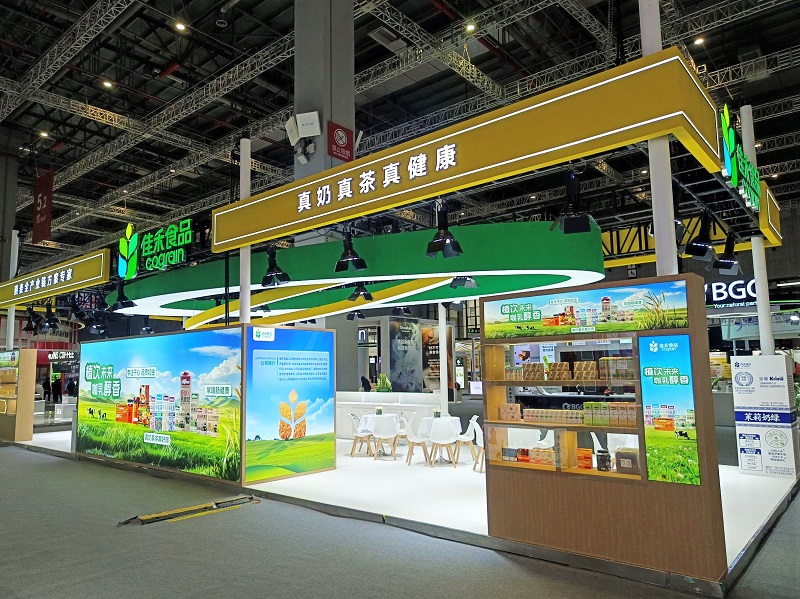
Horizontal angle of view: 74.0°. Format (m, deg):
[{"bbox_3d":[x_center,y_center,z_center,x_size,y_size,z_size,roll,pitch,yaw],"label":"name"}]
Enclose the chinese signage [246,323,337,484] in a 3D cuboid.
[{"bbox_3d":[-1.674,1.578,8.280,0.082,2.276,1.679,-8,-10,43],"label":"chinese signage"}]

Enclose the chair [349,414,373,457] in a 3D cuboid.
[{"bbox_3d":[-0.716,2.680,10.589,0.490,0.820,0.470,-3,-8,11],"label":"chair"}]

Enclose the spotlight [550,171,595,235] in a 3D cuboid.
[{"bbox_3d":[1.682,-0.931,5.150,0.410,0.540,0.380,-3,-8,18],"label":"spotlight"}]

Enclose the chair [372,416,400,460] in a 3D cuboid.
[{"bbox_3d":[-0.276,2.572,10.035,0.480,0.820,0.520,-1,-7,0],"label":"chair"}]

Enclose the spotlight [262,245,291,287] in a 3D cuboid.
[{"bbox_3d":[-1.887,-0.517,8.085,0.391,0.587,0.391,-6,-9,36],"label":"spotlight"}]

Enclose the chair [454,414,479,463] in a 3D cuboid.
[{"bbox_3d":[1.126,2.387,9.138,0.490,0.790,0.470,-2,-7,8],"label":"chair"}]

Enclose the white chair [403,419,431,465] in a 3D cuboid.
[{"bbox_3d":[0.281,2.392,9.055,0.490,0.790,0.470,0,-7,-10],"label":"white chair"}]

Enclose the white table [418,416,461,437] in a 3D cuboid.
[{"bbox_3d":[0.715,2.439,9.277,0.730,0.735,0.730,-1,-7,0],"label":"white table"}]

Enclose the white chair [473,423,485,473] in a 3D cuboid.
[{"bbox_3d":[1.458,2.402,8.749,0.490,0.820,0.470,1,-8,-13],"label":"white chair"}]

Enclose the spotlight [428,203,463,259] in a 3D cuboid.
[{"bbox_3d":[0.525,-0.802,6.262,0.391,0.587,0.391,-6,-9,36],"label":"spotlight"}]

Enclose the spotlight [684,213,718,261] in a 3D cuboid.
[{"bbox_3d":[3.524,-0.730,6.250,0.360,0.530,0.350,-6,-9,36],"label":"spotlight"}]

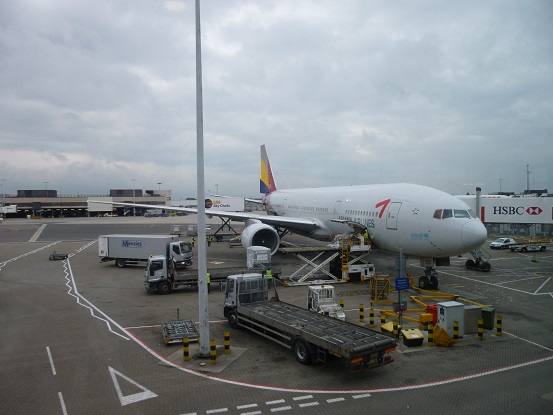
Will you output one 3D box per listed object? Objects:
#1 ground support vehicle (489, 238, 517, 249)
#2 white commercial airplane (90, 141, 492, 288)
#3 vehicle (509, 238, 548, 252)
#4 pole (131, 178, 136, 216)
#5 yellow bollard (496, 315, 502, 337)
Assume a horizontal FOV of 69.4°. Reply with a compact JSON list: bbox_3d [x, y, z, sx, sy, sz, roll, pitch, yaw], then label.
[{"bbox_3d":[30.940,4.817,54.669,4.200,1.480,1.700,-2,2,-36],"label":"ground support vehicle"},{"bbox_3d":[4.991,-3.387,56.503,60.900,18.500,63.700,-1,2,-15],"label":"white commercial airplane"},{"bbox_3d":[32.413,4.827,51.421,6.100,1.600,1.900,-1,2,-15],"label":"vehicle"},{"bbox_3d":[-59.767,-4.072,166.568,2.100,15.500,1.300,-1,2,0],"label":"pole"},{"bbox_3d":[11.796,6.235,21.130,0.270,1.060,0.270,-1,2,0],"label":"yellow bollard"}]

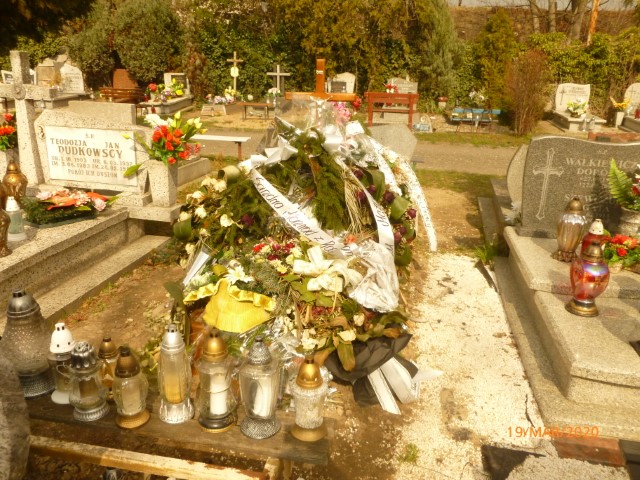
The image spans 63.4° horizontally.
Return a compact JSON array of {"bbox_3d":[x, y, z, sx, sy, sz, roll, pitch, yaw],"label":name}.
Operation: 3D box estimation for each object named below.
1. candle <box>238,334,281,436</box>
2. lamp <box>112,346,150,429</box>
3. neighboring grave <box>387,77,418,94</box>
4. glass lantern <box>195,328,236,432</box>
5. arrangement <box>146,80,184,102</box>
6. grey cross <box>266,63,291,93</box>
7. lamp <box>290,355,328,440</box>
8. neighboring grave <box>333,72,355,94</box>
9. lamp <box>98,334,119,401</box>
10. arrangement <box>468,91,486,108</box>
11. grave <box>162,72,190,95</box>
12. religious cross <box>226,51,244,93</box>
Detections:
[{"bbox_3d":[-0.166,0.403,1.452,0.116,0.278,0.116,1,18,0],"label":"candle"},{"bbox_3d":[-0.542,0.413,1.478,0.103,0.228,0.103,1,18,0],"label":"lamp"},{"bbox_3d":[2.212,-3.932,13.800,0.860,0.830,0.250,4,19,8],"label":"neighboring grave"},{"bbox_3d":[-0.294,0.390,1.466,0.110,0.288,0.110,1,18,0],"label":"glass lantern"},{"bbox_3d":[-4.148,-4.014,13.900,1.000,0.650,0.650,1,19,0],"label":"arrangement"},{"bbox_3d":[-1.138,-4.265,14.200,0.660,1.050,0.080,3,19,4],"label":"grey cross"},{"bbox_3d":[-0.030,0.433,1.447,0.106,0.230,0.106,1,18,0],"label":"lamp"},{"bbox_3d":[0.663,-4.212,14.300,0.620,0.850,0.160,3,19,6],"label":"neighboring grave"},{"bbox_3d":[-0.677,0.413,1.670,0.085,0.230,0.085,5,20,11],"label":"lamp"},{"bbox_3d":[3.876,-3.471,12.700,0.460,0.460,0.400,4,19,8],"label":"arrangement"},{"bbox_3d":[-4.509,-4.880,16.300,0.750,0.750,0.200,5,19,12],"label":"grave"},{"bbox_3d":[-2.660,-5.164,16.300,0.500,1.520,0.080,5,19,12],"label":"religious cross"}]

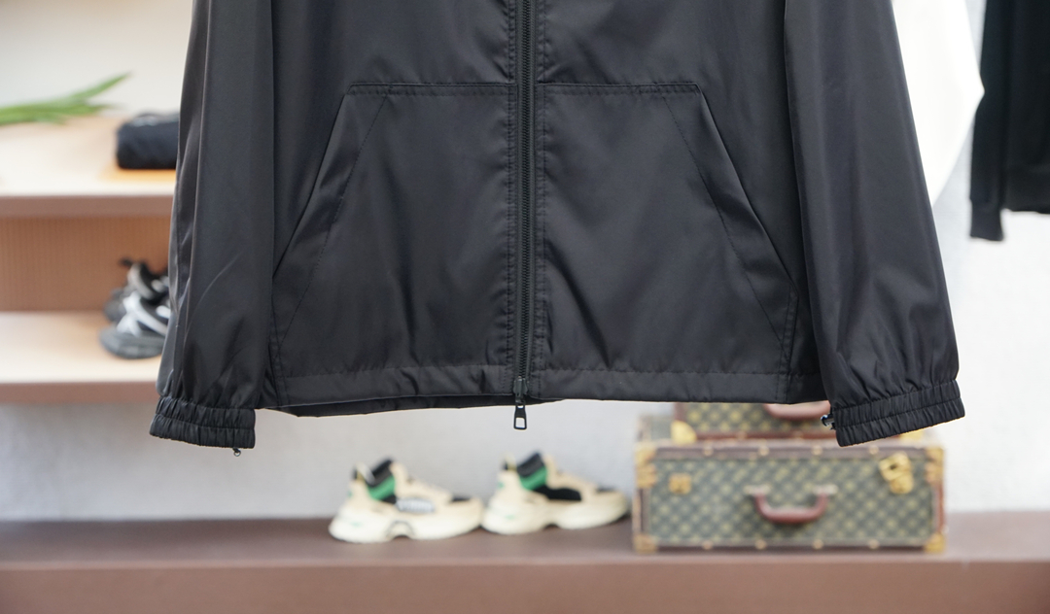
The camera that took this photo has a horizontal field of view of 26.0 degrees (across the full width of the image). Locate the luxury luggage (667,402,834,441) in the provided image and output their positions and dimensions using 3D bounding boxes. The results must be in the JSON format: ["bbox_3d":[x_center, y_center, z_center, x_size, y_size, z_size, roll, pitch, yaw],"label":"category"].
[{"bbox_3d":[0.528,0.154,4.480,0.478,0.165,0.325,0,7,3],"label":"luxury luggage"}]

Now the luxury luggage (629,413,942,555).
[{"bbox_3d":[0.498,0.335,4.362,0.572,0.200,0.285,0,10,3],"label":"luxury luggage"}]

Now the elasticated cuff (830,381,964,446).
[{"bbox_3d":[0.344,0.098,2.090,0.117,0.036,0.050,-15,9,2],"label":"elasticated cuff"}]

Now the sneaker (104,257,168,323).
[{"bbox_3d":[-0.640,-0.019,4.256,0.300,0.130,0.112,-3,10,-15],"label":"sneaker"}]

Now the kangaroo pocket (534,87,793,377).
[{"bbox_3d":[0.128,-0.070,2.070,0.236,0.272,0.035,0,10,3],"label":"kangaroo pocket"}]

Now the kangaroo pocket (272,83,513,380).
[{"bbox_3d":[-0.120,-0.069,2.070,0.218,0.272,0.035,-1,10,-3],"label":"kangaroo pocket"}]

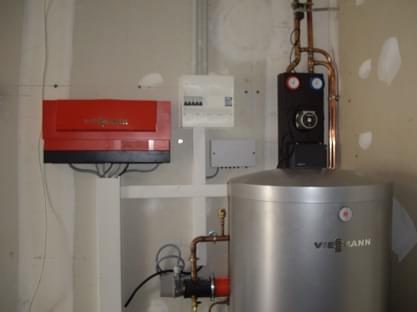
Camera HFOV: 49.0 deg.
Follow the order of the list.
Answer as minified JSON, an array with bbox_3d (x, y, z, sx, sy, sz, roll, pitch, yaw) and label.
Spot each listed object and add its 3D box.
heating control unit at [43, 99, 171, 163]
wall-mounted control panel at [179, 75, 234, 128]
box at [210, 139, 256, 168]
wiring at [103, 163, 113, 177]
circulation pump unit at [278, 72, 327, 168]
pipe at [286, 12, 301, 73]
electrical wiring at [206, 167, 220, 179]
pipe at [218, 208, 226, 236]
[{"bbox_3d":[-0.456,-0.107,2.103,0.552,0.277,0.180,0,1,-9],"label":"heating control unit"},{"bbox_3d":[-0.012,-0.260,2.212,0.255,0.238,0.100,0,1,-9],"label":"wall-mounted control panel"},{"bbox_3d":[0.121,-0.013,2.261,0.222,0.136,0.050,0,1,-9],"label":"box"},{"bbox_3d":[-0.471,0.065,2.133,0.043,0.063,0.040,0,1,-9],"label":"wiring"},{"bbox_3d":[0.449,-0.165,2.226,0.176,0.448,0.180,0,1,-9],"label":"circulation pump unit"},{"bbox_3d":[0.412,-0.547,2.214,0.052,0.277,0.045,0,1,-9],"label":"pipe"},{"bbox_3d":[0.023,0.082,2.254,0.063,0.060,0.025,0,1,-9],"label":"electrical wiring"},{"bbox_3d":[0.067,0.322,2.213,0.033,0.131,0.035,0,1,-9],"label":"pipe"}]

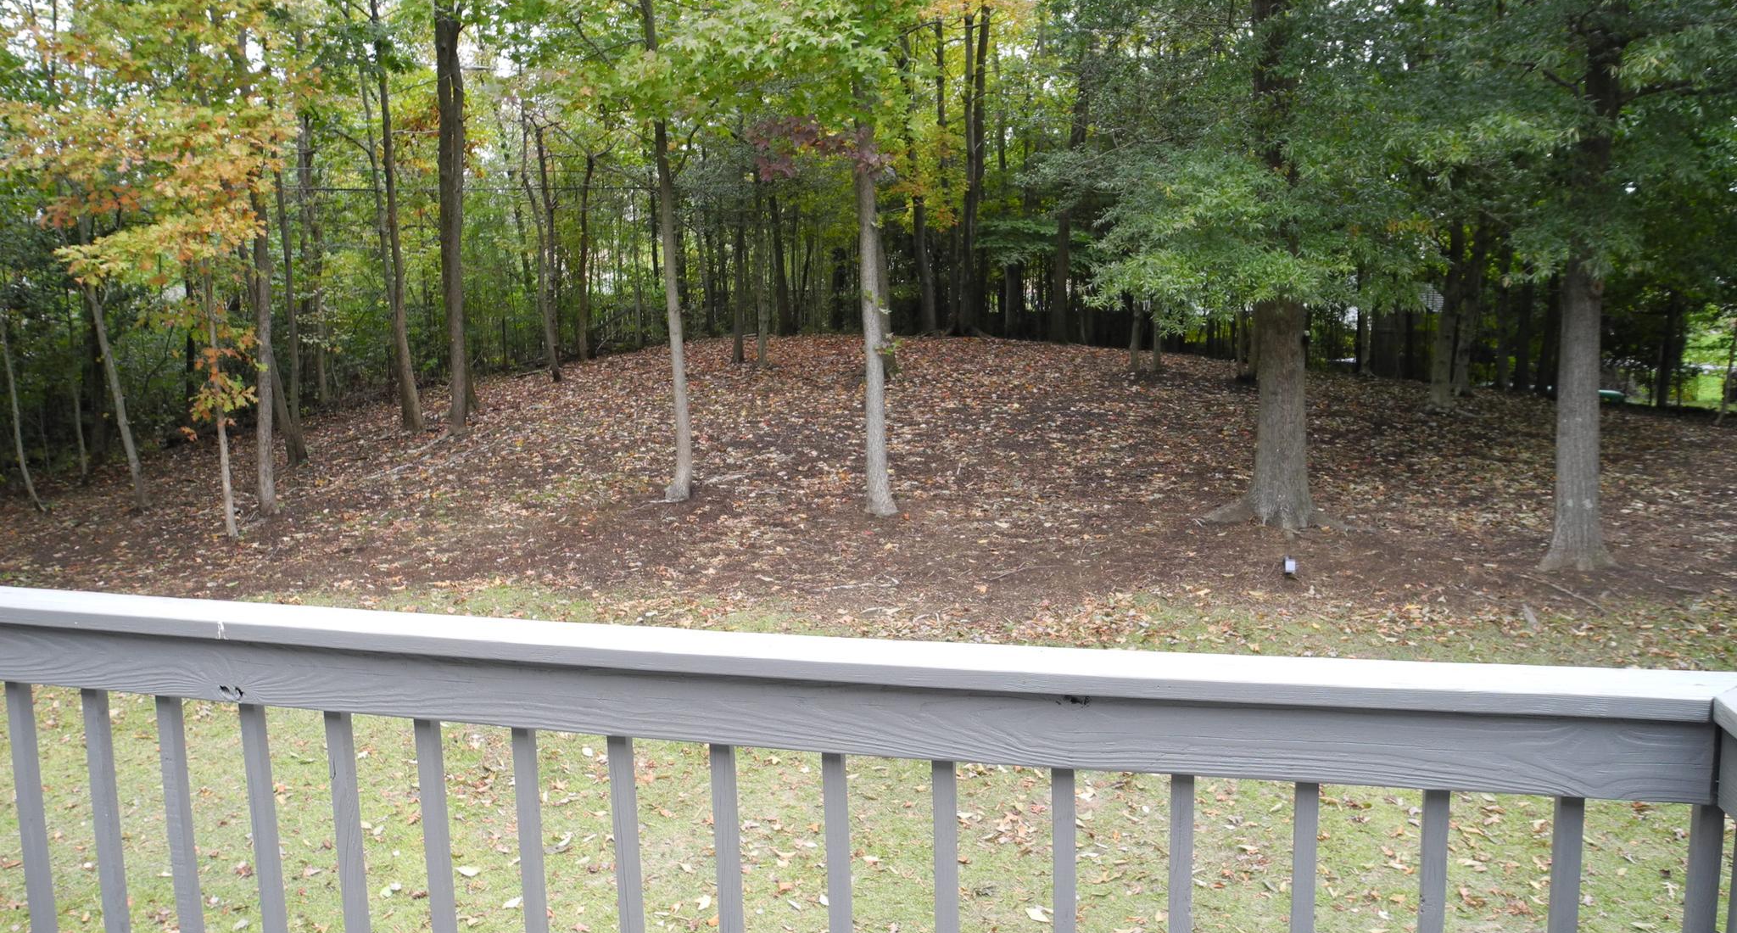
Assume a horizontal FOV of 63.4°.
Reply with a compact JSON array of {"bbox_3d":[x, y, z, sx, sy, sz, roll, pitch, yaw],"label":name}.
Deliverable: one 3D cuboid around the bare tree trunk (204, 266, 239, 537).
[{"bbox_3d":[-6.794,-0.620,14.751,0.141,2.822,0.110,-5,10,-25],"label":"bare tree trunk"}]

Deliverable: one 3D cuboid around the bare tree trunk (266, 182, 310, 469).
[{"bbox_3d":[-7.132,-1.717,17.257,0.280,3.490,0.280,0,8,0],"label":"bare tree trunk"}]

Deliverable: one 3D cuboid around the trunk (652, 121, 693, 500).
[{"bbox_3d":[-2.207,-1.714,15.777,0.232,4.218,0.193,-3,9,-8],"label":"trunk"}]

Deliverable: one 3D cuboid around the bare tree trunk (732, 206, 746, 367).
[{"bbox_3d":[-2.364,-3.333,25.900,0.215,2.868,0.190,1,9,-6],"label":"bare tree trunk"}]

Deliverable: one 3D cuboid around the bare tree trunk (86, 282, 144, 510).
[{"bbox_3d":[-8.952,-0.825,16.695,0.238,2.720,0.165,-12,13,-26],"label":"bare tree trunk"}]

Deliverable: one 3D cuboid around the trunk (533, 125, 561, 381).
[{"bbox_3d":[-5.096,-3.366,22.223,0.220,3.970,0.220,-1,8,0],"label":"trunk"}]

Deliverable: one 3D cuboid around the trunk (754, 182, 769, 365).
[{"bbox_3d":[-1.977,-3.505,25.593,0.213,3.282,0.188,-1,9,-4],"label":"trunk"}]

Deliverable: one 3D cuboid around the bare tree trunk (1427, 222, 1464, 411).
[{"bbox_3d":[8.785,-2.271,21.304,0.380,2.800,0.380,-1,8,0],"label":"bare tree trunk"}]

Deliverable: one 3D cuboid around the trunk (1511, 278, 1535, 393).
[{"bbox_3d":[12.036,-2.416,25.856,0.320,2.070,0.320,-3,8,0],"label":"trunk"}]

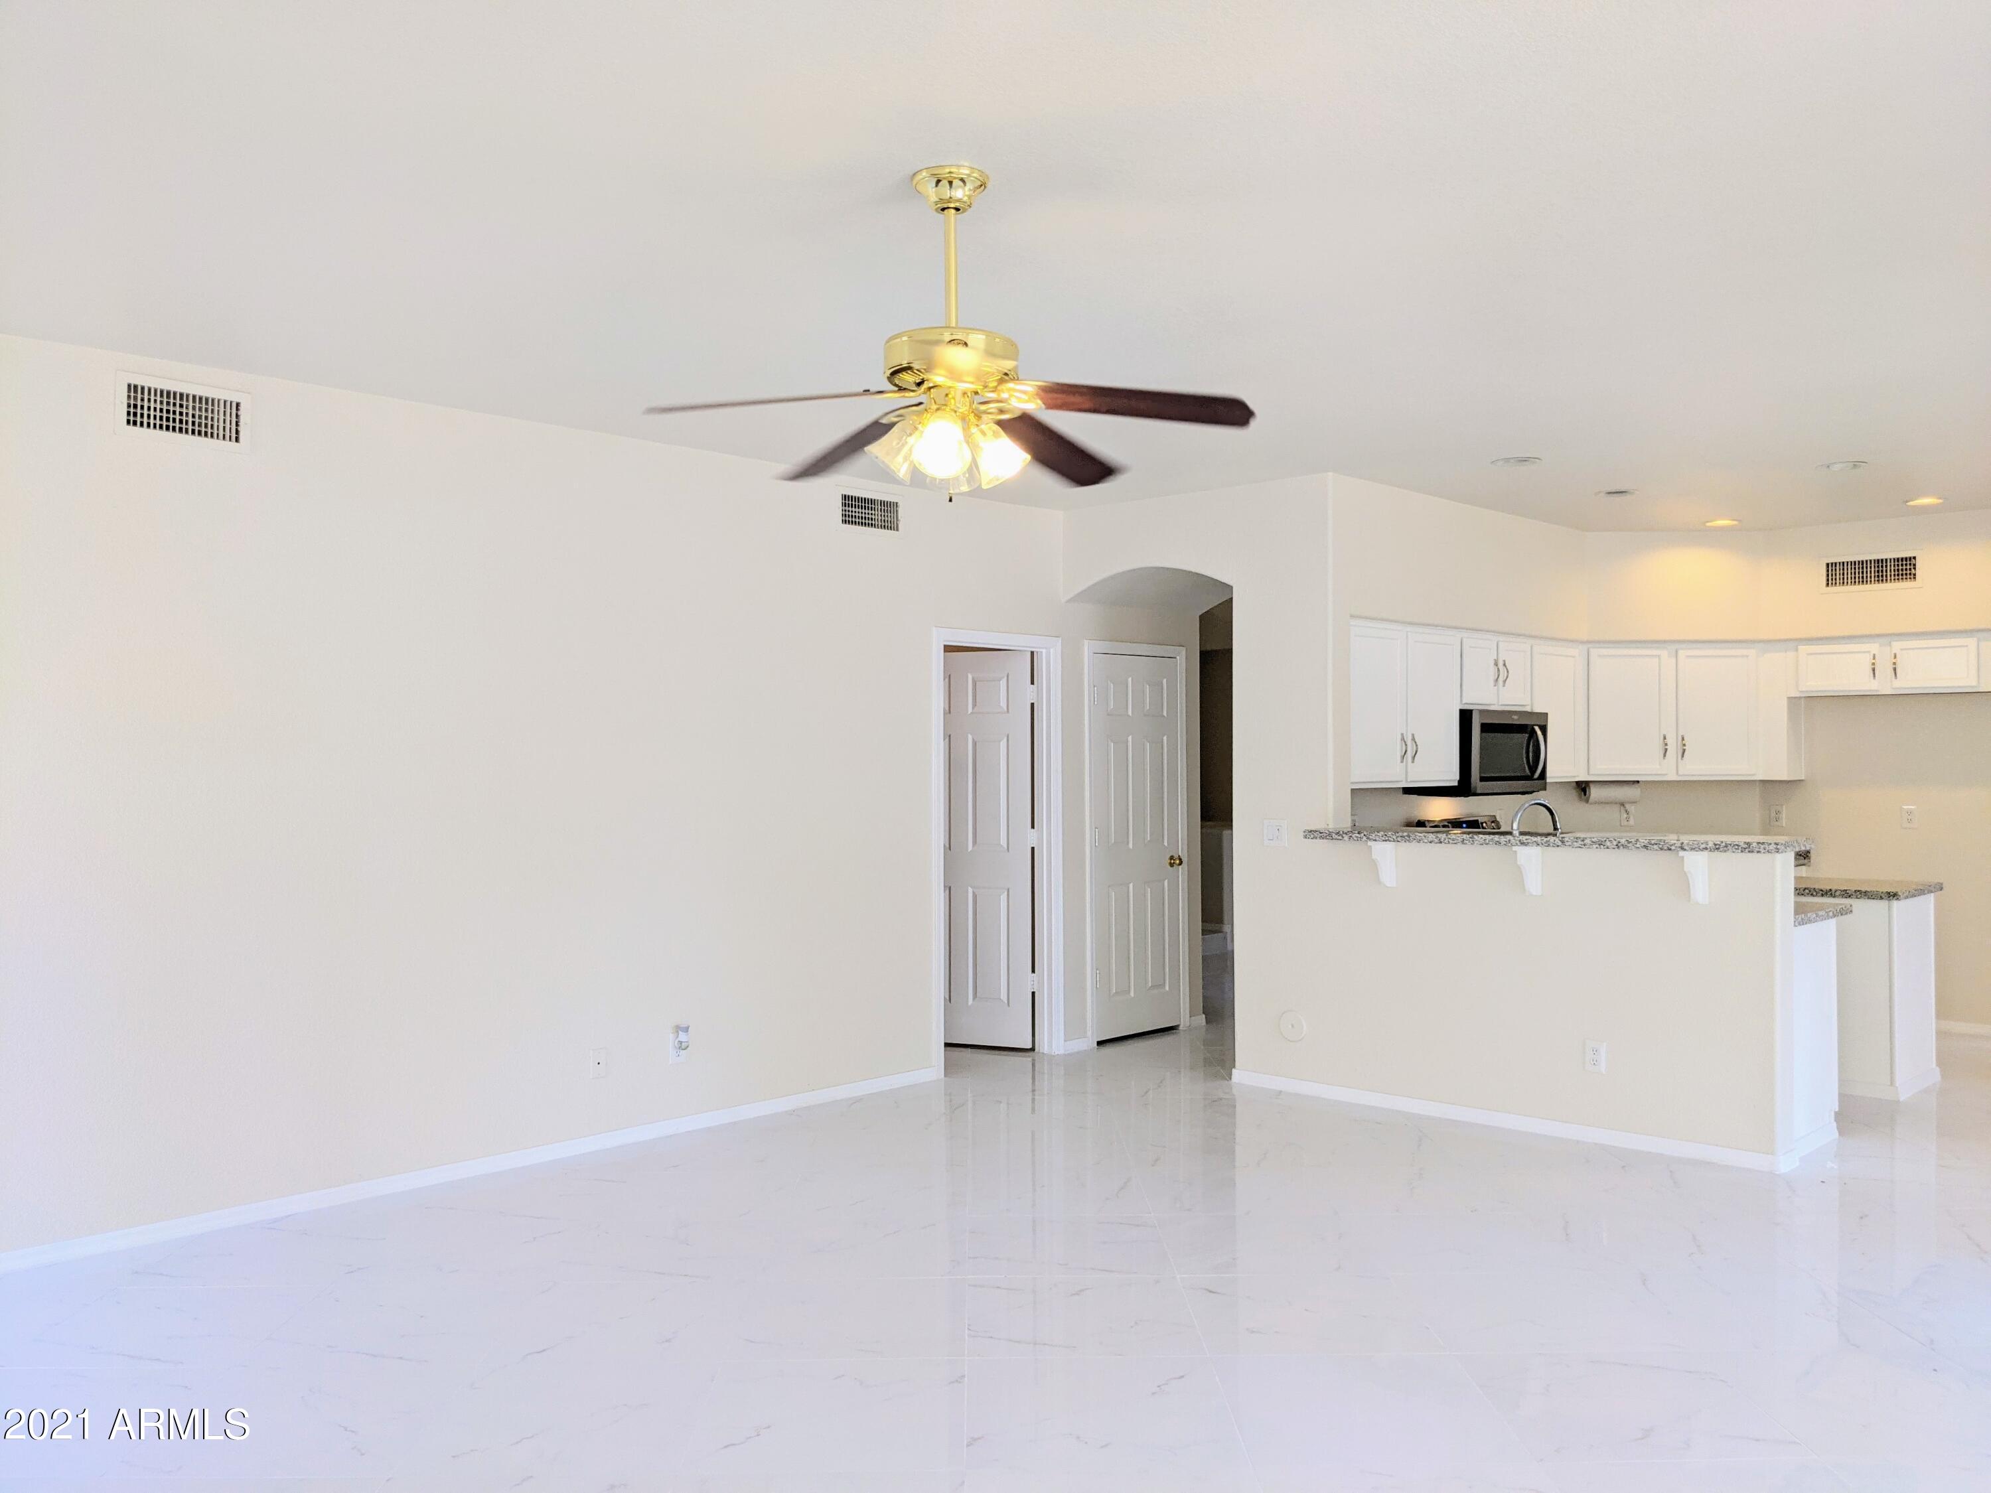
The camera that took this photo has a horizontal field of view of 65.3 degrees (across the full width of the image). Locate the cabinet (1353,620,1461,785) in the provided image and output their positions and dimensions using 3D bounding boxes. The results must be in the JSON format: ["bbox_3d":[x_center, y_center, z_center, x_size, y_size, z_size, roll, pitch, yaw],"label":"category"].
[{"bbox_3d":[1.829,-0.187,7.389,0.335,0.750,0.990,-1,-1,44],"label":"cabinet"}]

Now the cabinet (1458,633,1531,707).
[{"bbox_3d":[2.448,-0.375,8.029,0.335,0.370,0.770,-1,-1,44],"label":"cabinet"}]

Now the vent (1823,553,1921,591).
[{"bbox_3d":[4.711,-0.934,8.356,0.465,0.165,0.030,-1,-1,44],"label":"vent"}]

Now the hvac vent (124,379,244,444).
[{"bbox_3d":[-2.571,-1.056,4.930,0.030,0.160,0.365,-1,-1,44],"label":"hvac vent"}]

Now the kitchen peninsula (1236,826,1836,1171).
[{"bbox_3d":[2.162,0.946,6.525,2.340,1.180,1.020,-1,-1,44],"label":"kitchen peninsula"}]

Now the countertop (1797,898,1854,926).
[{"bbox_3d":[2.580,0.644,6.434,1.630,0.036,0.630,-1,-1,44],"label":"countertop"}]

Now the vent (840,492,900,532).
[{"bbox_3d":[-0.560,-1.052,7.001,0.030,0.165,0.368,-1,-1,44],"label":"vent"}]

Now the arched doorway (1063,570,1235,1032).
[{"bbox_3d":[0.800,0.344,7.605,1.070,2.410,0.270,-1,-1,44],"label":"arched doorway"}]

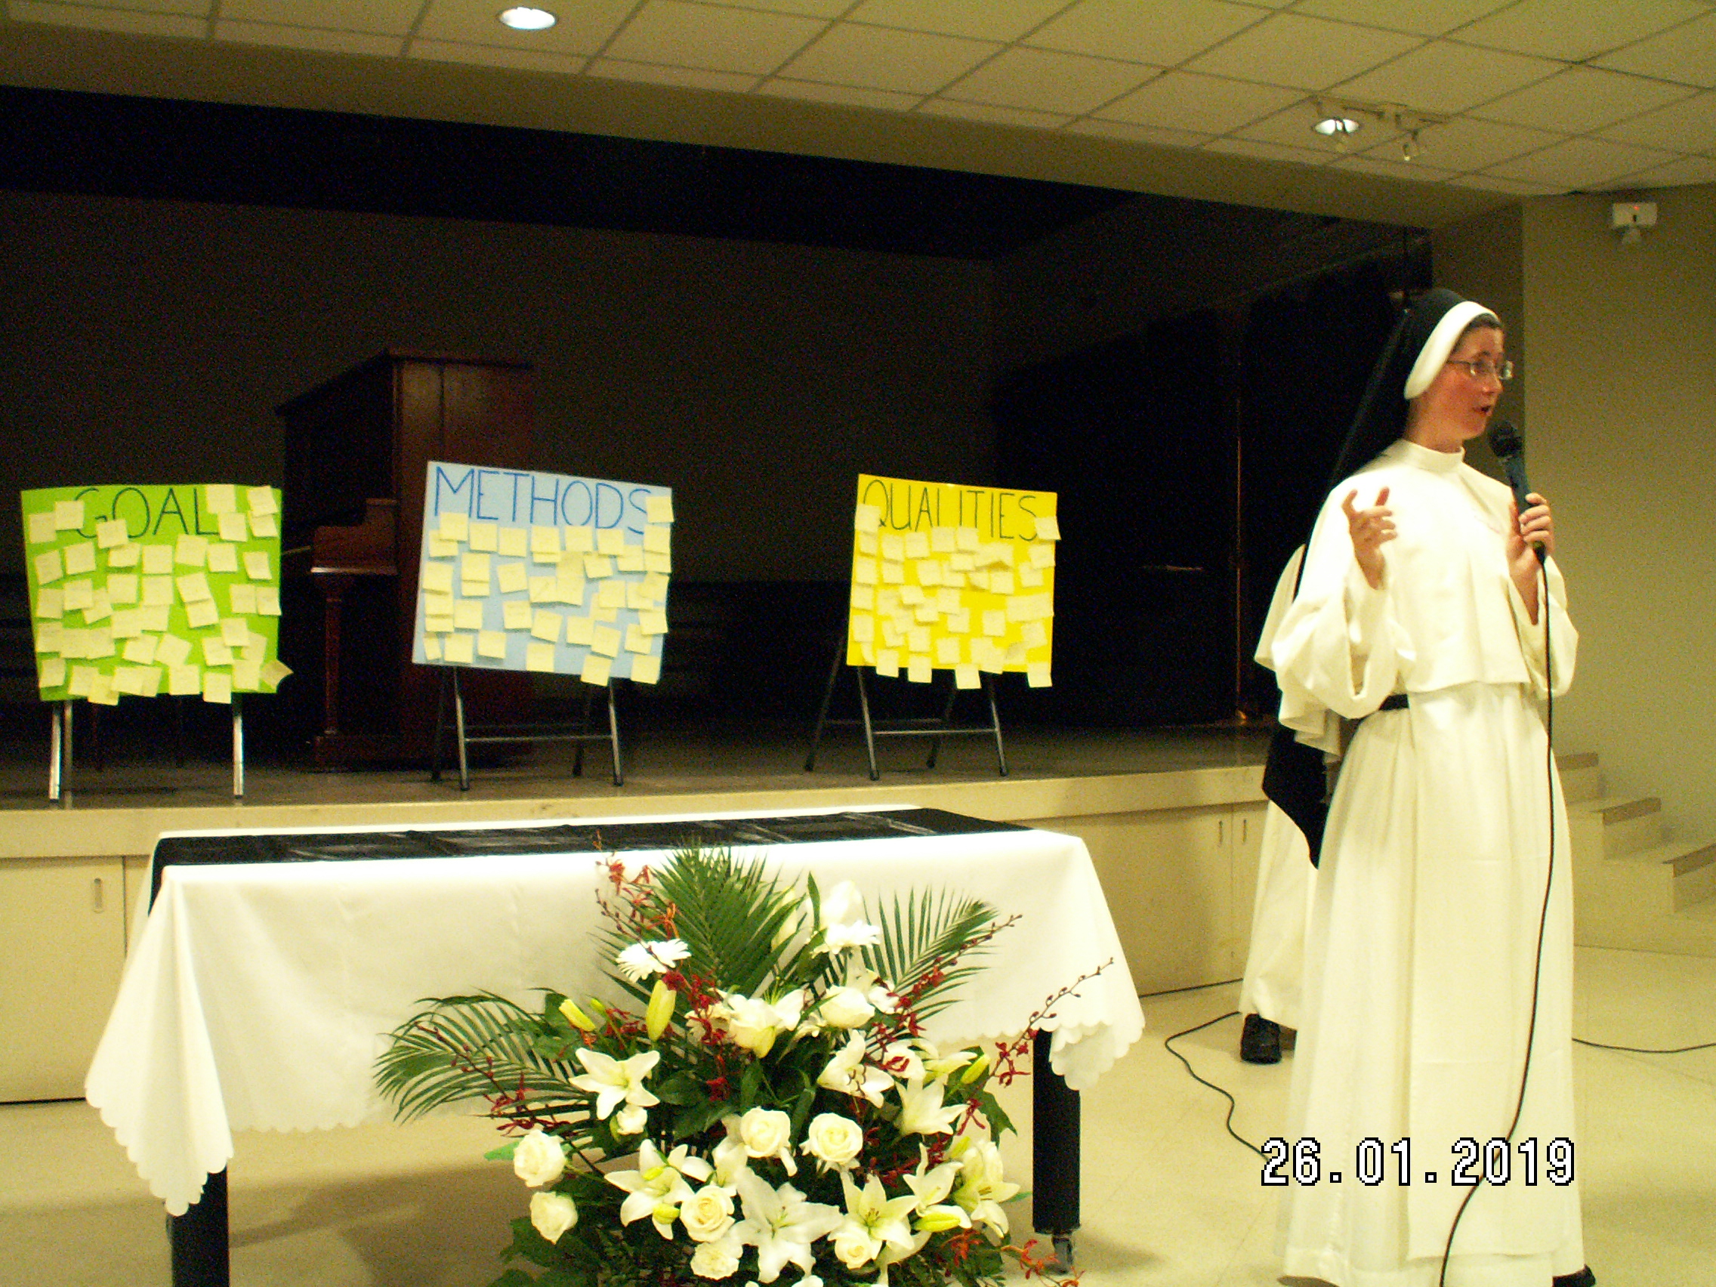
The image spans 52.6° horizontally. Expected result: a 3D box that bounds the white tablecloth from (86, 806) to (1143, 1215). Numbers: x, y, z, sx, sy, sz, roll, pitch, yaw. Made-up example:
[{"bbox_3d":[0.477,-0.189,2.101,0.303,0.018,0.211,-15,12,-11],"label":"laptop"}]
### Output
[{"bbox_3d":[-0.406,0.713,2.990,1.640,0.750,0.740,0,0,-22],"label":"white tablecloth"}]

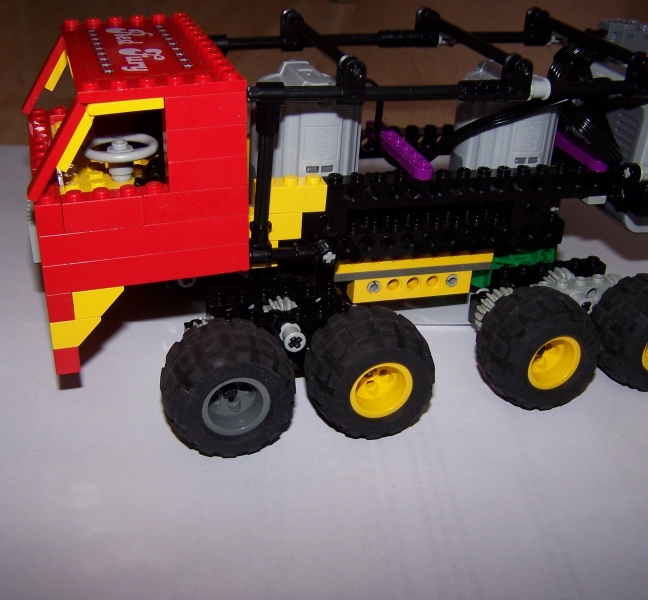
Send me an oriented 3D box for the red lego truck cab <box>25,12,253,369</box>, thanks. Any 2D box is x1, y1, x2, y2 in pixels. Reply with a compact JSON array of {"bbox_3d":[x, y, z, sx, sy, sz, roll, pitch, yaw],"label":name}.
[{"bbox_3d":[-0.070,-0.043,0.310,0.067,0.092,0.096,-8,30,-16],"label":"red lego truck cab"}]

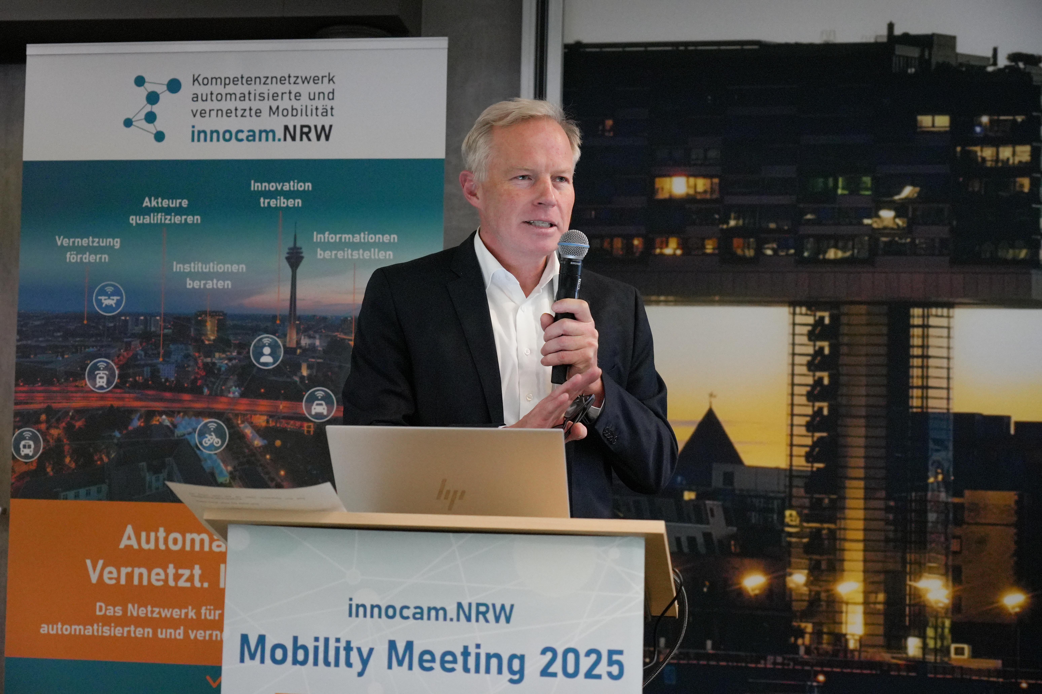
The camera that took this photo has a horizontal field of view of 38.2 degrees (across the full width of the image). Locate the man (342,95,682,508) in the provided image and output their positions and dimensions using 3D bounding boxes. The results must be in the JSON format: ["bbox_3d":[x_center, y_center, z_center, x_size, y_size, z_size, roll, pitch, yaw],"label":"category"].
[{"bbox_3d":[-0.030,0.490,2.420,0.570,1.820,0.450,2,-4,-18],"label":"man"}]

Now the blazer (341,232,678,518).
[{"bbox_3d":[-0.025,0.180,2.440,0.560,0.770,0.400,2,-4,-18],"label":"blazer"}]

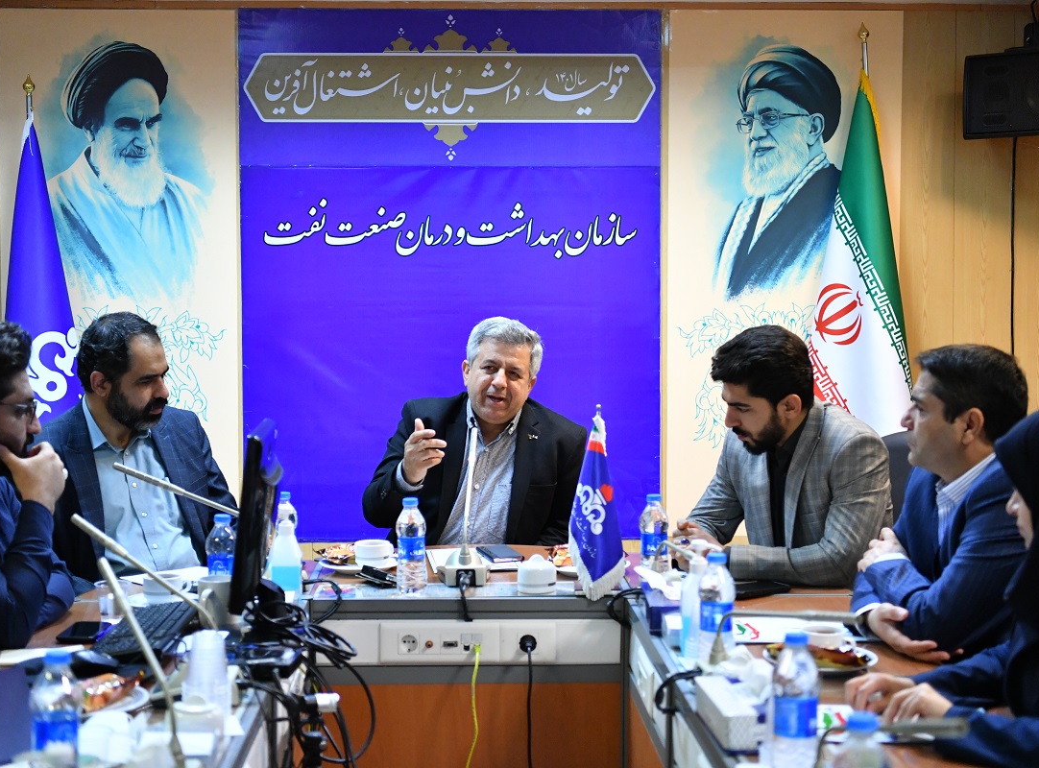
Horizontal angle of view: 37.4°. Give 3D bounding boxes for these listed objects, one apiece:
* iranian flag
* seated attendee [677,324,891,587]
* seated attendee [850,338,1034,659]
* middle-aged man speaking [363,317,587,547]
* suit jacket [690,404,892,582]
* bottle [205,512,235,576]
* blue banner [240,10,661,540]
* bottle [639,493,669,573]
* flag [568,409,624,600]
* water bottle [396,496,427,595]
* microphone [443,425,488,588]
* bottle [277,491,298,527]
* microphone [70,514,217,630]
[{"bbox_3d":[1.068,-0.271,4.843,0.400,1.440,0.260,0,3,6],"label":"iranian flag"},{"bbox_3d":[0.640,0.532,3.591,0.720,1.333,0.550,-2,4,-38],"label":"seated attendee"},{"bbox_3d":[0.870,0.582,2.833,0.650,1.311,0.520,-1,3,-14],"label":"seated attendee"},{"bbox_3d":[-0.105,0.509,3.851,0.560,1.353,0.700,0,3,0],"label":"middle-aged man speaking"},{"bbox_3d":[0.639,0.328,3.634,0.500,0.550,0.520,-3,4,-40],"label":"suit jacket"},{"bbox_3d":[-0.607,0.364,3.142,0.065,0.215,0.065,0,3,0],"label":"bottle"},{"bbox_3d":[-0.226,-0.348,5.039,1.389,1.745,0.020,0,3,-1],"label":"blue banner"},{"bbox_3d":[0.303,0.348,3.452,0.065,0.215,0.065,0,3,0],"label":"bottle"},{"bbox_3d":[0.165,0.259,3.270,0.118,0.395,0.090,0,3,0],"label":"flag"},{"bbox_3d":[-0.234,0.351,3.330,0.065,0.210,0.065,0,3,0],"label":"water bottle"},{"bbox_3d":[-0.123,0.282,3.451,0.115,0.330,0.210,0,3,3],"label":"microphone"},{"bbox_3d":[-0.545,0.351,3.602,0.058,0.195,0.058,0,3,0],"label":"bottle"},{"bbox_3d":[-0.587,0.361,2.442,0.265,0.285,0.115,0,3,0],"label":"microphone"}]

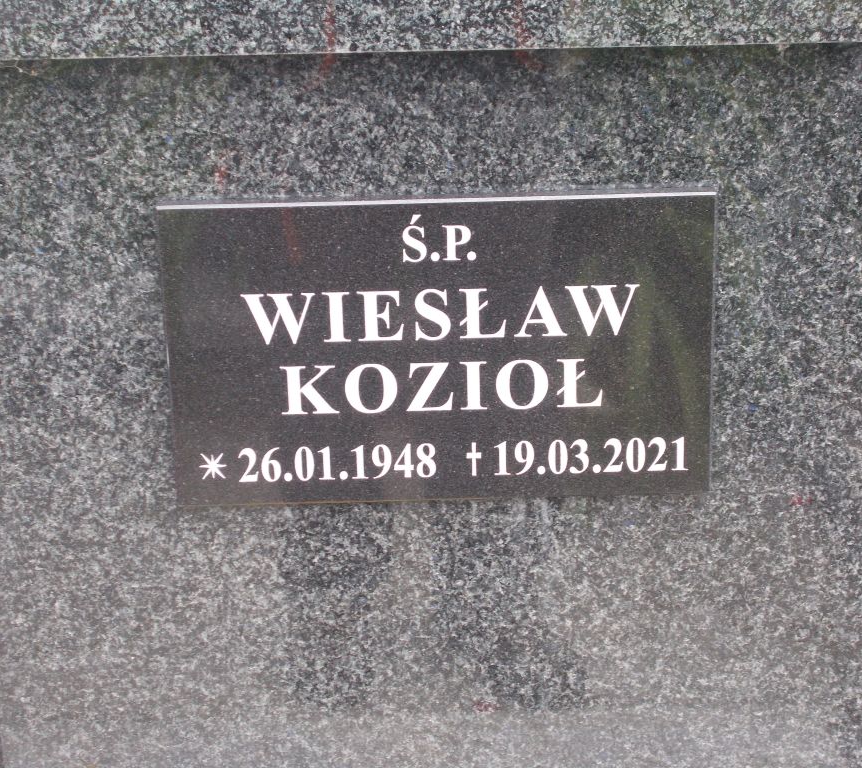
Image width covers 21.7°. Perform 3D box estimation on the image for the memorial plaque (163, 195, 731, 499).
[{"bbox_3d":[0.005,-0.019,1.311,0.317,0.184,0.012,-2,21,0],"label":"memorial plaque"}]

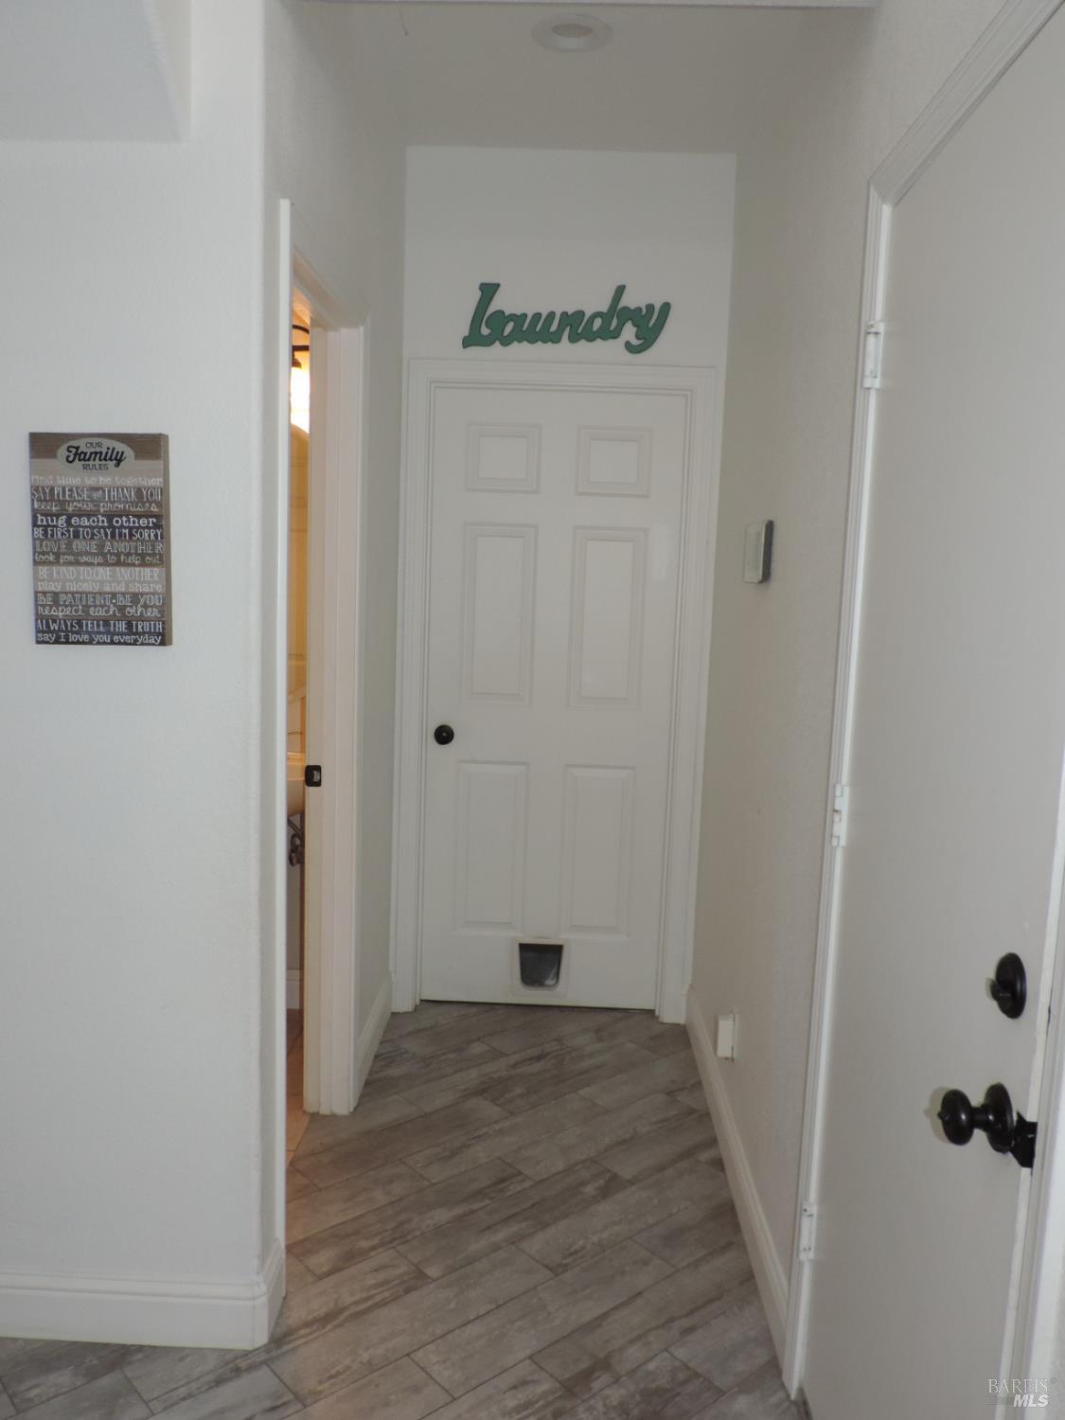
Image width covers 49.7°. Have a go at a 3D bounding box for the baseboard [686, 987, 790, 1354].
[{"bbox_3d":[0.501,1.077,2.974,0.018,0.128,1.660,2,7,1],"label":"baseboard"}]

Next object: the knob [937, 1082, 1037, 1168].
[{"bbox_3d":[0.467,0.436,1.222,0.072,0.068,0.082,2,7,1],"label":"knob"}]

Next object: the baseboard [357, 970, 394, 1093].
[{"bbox_3d":[-0.477,0.981,3.469,0.018,0.132,0.710,2,7,1],"label":"baseboard"}]

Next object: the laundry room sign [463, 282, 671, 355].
[{"bbox_3d":[0.107,-1.206,3.541,0.643,0.200,0.014,2,7,1],"label":"laundry room sign"}]

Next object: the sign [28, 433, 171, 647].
[{"bbox_3d":[-0.742,-0.292,1.984,0.229,0.356,0.032,2,7,1],"label":"sign"}]

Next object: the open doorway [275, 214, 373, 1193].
[{"bbox_3d":[-0.525,0.090,2.582,0.140,2.110,0.820,2,7,1],"label":"open doorway"}]

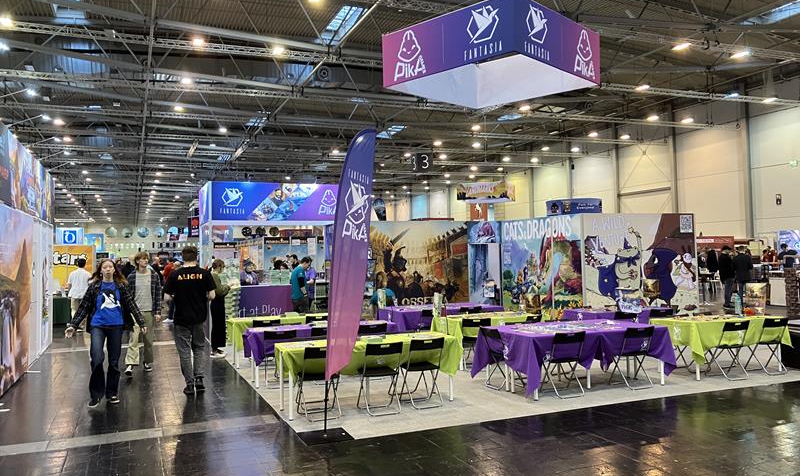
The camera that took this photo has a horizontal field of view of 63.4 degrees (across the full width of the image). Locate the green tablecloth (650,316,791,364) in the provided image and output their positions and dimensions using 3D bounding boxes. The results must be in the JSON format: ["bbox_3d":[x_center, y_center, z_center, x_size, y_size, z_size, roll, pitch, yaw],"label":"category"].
[{"bbox_3d":[4.493,1.411,9.147,1.700,0.540,0.850,0,-1,-23],"label":"green tablecloth"}]

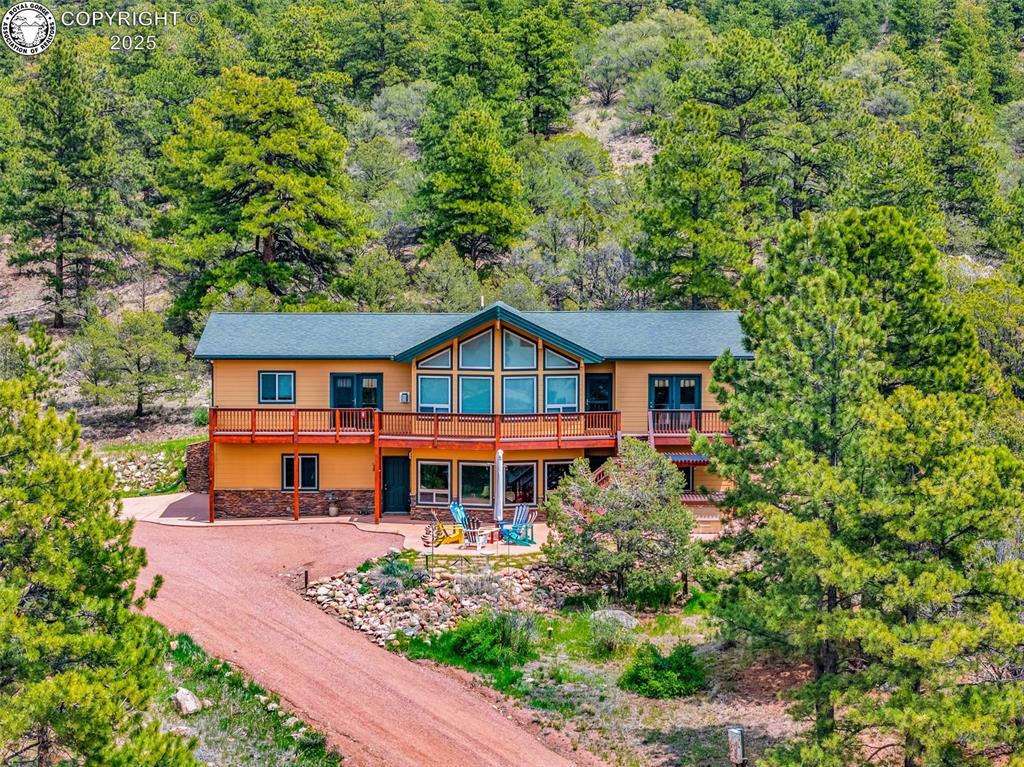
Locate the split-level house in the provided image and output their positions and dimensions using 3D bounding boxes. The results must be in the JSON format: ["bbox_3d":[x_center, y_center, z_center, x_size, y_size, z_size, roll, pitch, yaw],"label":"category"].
[{"bbox_3d":[-1.430,0.807,80.217,20.700,8.100,13.200,0,4,0],"label":"split-level house"}]

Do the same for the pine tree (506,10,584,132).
[{"bbox_3d":[2.435,-24.119,160.000,5.910,10.070,5.910,0,4,0],"label":"pine tree"}]

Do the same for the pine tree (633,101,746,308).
[{"bbox_3d":[8.919,-8.995,104.000,5.560,10.450,5.390,0,4,0],"label":"pine tree"}]

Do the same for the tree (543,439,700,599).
[{"bbox_3d":[3.439,4.240,65.000,4.810,5.020,4.670,0,4,0],"label":"tree"}]

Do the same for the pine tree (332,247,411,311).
[{"bbox_3d":[-6.856,-4.831,101.000,3.730,3.720,3.730,0,4,0],"label":"pine tree"}]

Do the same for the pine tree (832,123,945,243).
[{"bbox_3d":[21.647,-11.327,119.000,6.250,7.360,6.060,0,4,0],"label":"pine tree"}]

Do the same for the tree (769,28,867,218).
[{"bbox_3d":[19.041,-16.330,129.000,5.990,12.370,5.990,0,4,0],"label":"tree"}]

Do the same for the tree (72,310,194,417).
[{"bbox_3d":[-16.185,-0.855,88.500,5.110,4.540,5.110,0,4,0],"label":"tree"}]

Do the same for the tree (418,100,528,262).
[{"bbox_3d":[-2.139,-11.141,115.000,5.930,9.170,5.750,0,4,0],"label":"tree"}]

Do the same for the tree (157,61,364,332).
[{"bbox_3d":[-12.778,-9.885,106.000,10.130,12.500,9.830,0,4,0],"label":"tree"}]

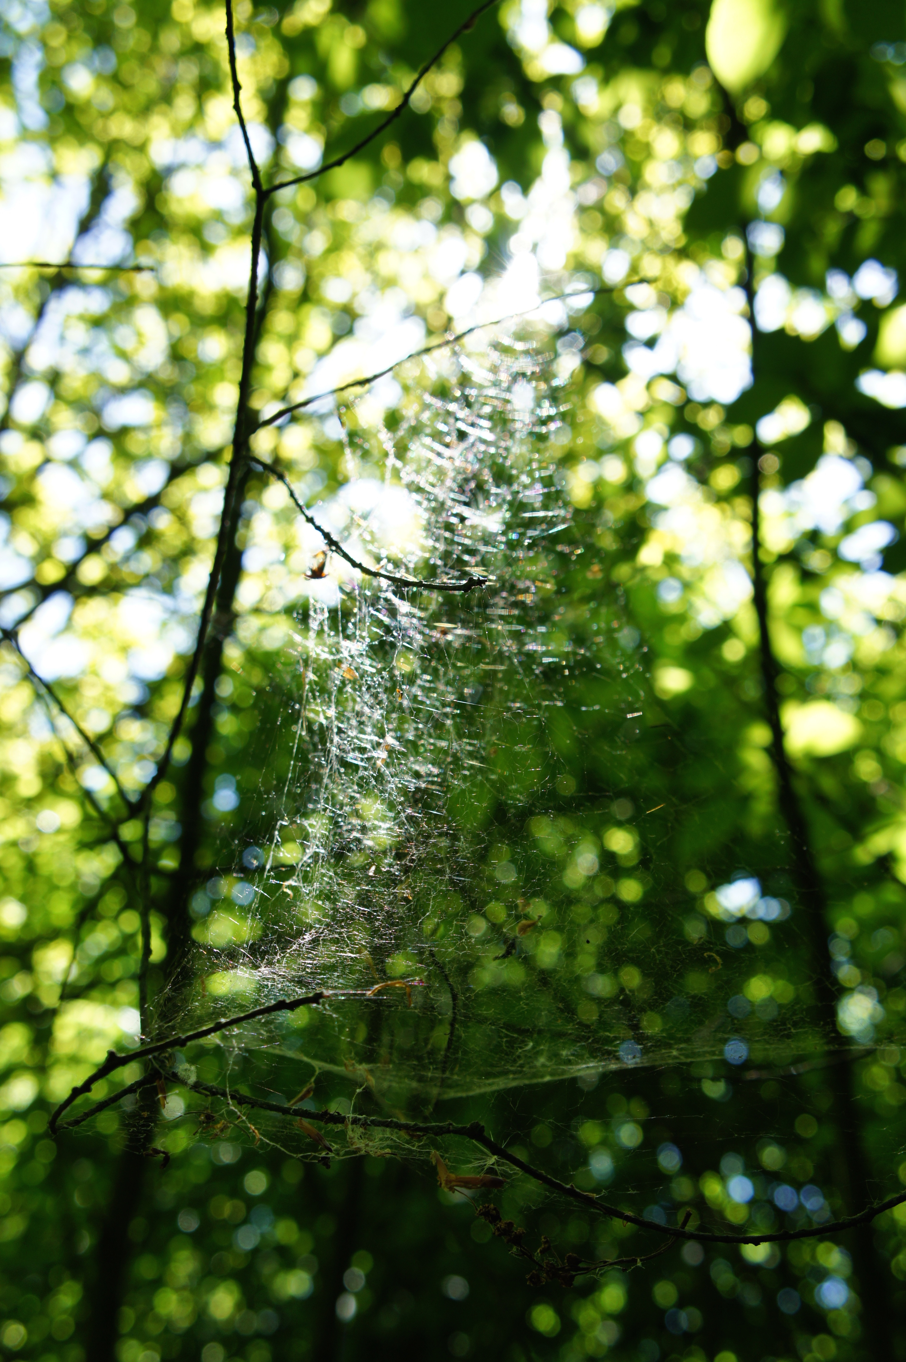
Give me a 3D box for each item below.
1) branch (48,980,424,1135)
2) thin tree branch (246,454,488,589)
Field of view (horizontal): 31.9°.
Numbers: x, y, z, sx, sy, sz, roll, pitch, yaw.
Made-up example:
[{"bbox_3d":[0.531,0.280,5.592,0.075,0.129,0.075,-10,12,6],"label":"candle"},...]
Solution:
[{"bbox_3d":[-0.083,0.144,0.610,0.138,0.046,0.040,-3,-22,9],"label":"branch"},{"bbox_3d":[-0.034,-0.062,0.630,0.095,0.048,0.030,-10,-24,23],"label":"thin tree branch"}]

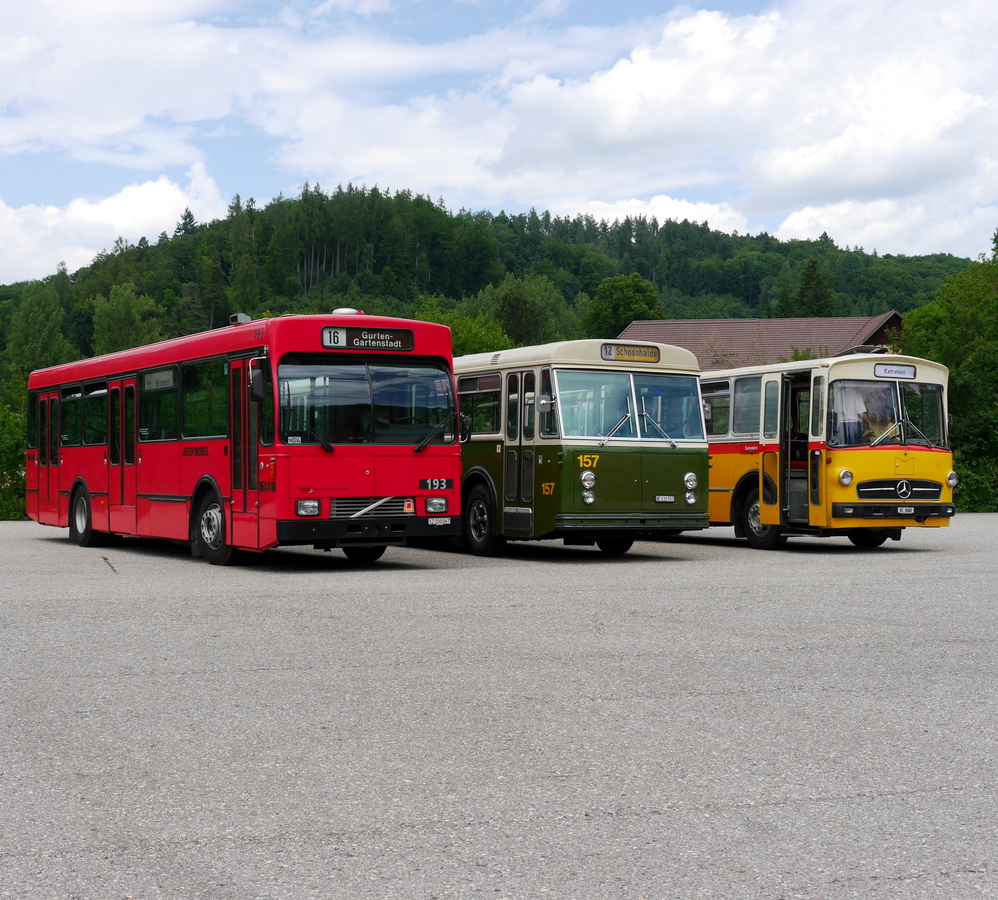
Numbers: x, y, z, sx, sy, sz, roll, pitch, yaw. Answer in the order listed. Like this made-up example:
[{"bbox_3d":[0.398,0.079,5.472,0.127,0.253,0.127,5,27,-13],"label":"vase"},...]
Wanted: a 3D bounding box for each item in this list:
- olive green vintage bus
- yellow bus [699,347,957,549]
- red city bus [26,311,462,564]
[{"bbox_3d":[-0.706,0.075,25.458,2.500,3.050,11.200,1,-1,-28],"label":"olive green vintage bus"},{"bbox_3d":[3.946,0.096,27.764,2.360,3.100,10.200,1,-1,-25],"label":"yellow bus"},{"bbox_3d":[-4.540,-0.029,23.529,2.520,3.180,11.950,1,-1,-31],"label":"red city bus"}]

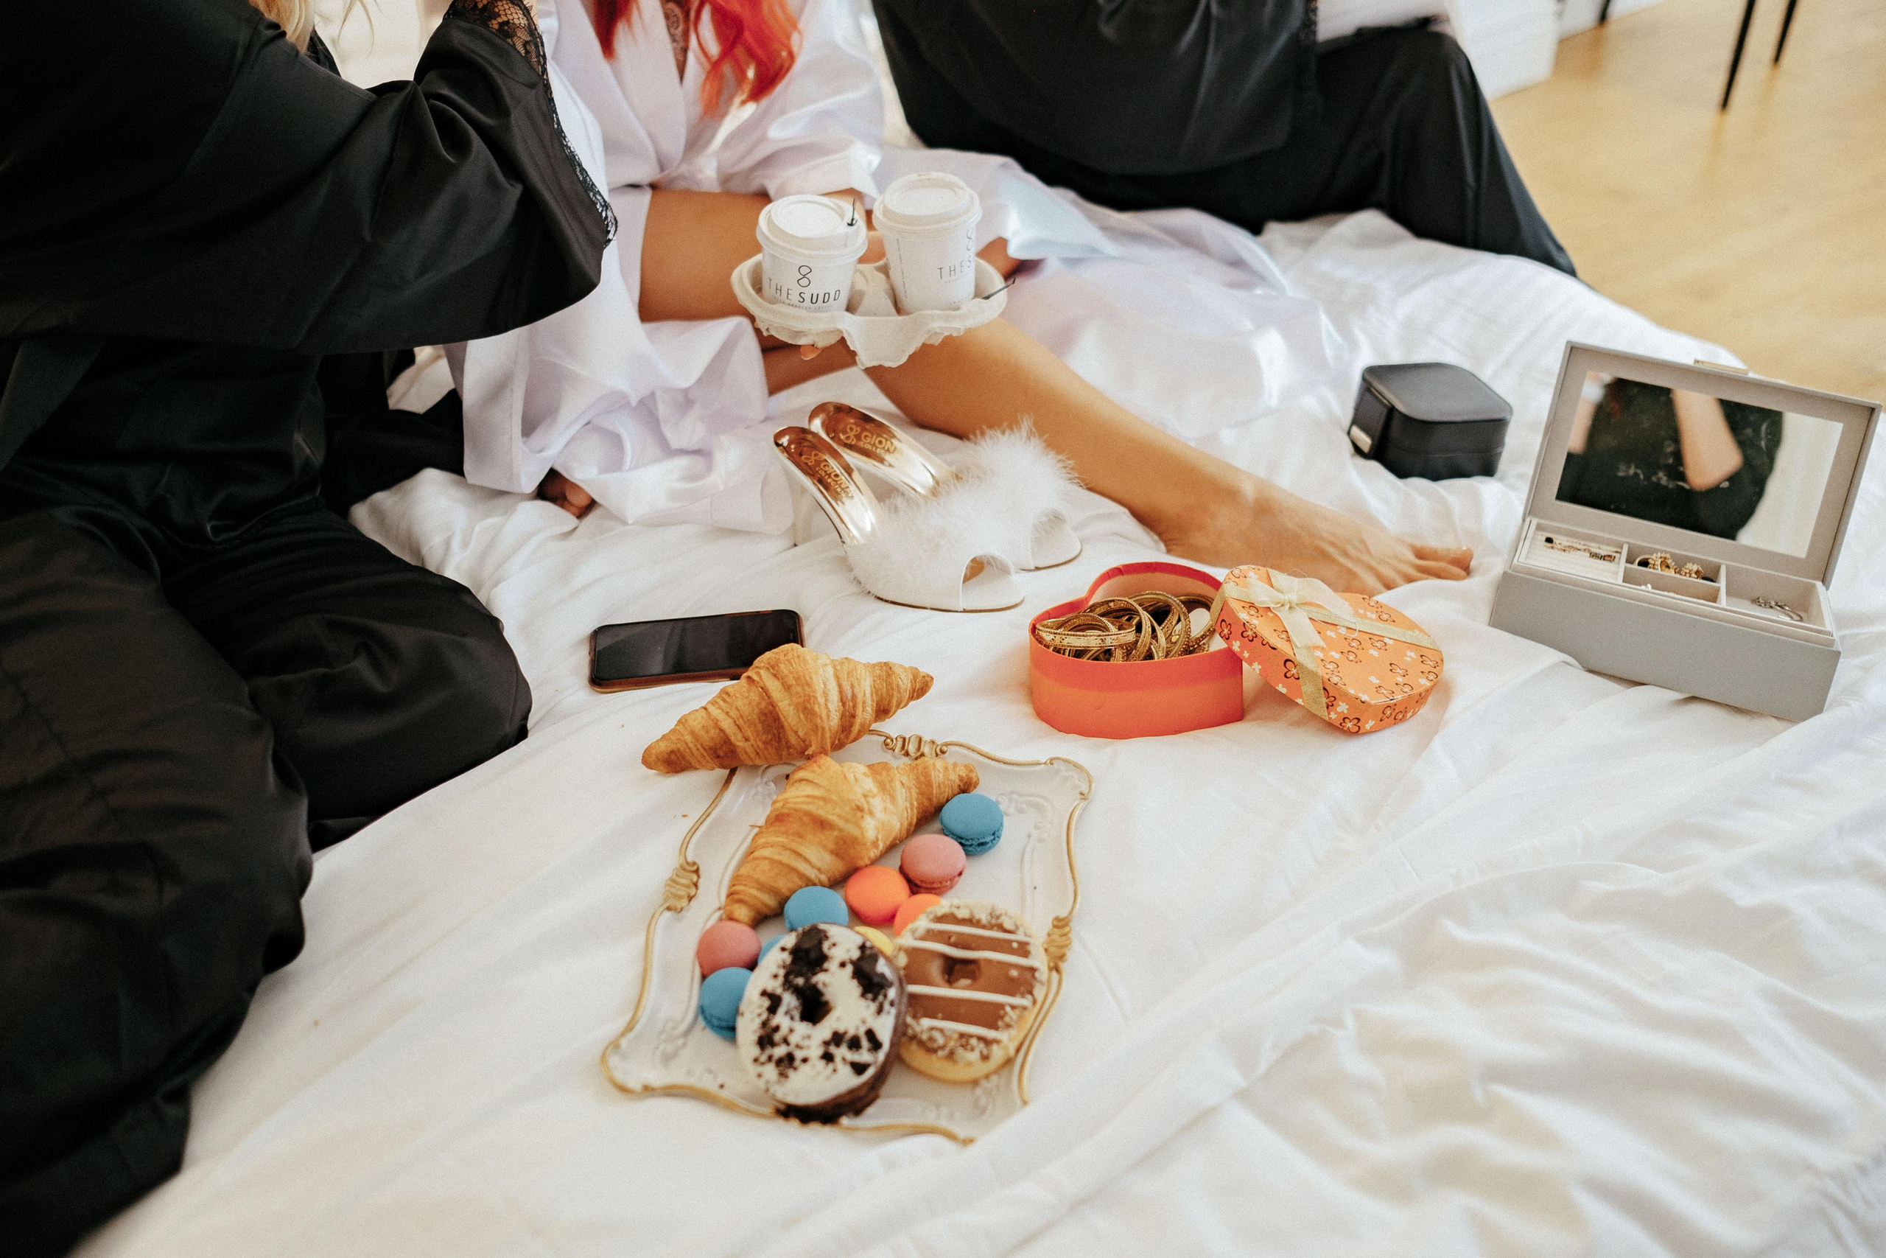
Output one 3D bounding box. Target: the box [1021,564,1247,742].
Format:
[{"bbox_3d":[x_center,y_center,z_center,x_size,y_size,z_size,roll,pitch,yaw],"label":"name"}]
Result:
[{"bbox_3d":[0.136,0.018,1.316,0.141,0.068,0.151,18,38,27],"label":"box"}]

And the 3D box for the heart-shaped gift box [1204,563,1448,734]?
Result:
[{"bbox_3d":[0.276,0.017,1.282,0.170,0.035,0.157,15,31,-13],"label":"heart-shaped gift box"}]

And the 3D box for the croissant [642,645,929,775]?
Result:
[{"bbox_3d":[-0.103,0.052,1.243,0.208,0.066,0.091,-13,36,-21],"label":"croissant"}]

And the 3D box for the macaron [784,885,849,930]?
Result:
[{"bbox_3d":[-0.077,0.174,1.117,0.039,0.020,0.039,1,35,0],"label":"macaron"}]

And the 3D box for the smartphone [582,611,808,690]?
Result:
[{"bbox_3d":[-0.181,0.017,1.360,0.160,0.011,0.080,-5,34,-10],"label":"smartphone"}]

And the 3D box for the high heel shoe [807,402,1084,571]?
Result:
[{"bbox_3d":[0.001,-0.119,1.486,0.218,0.108,0.089,11,35,17],"label":"high heel shoe"}]

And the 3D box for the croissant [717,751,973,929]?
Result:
[{"bbox_3d":[-0.058,0.125,1.147,0.198,0.061,0.102,-24,42,-31],"label":"croissant"}]

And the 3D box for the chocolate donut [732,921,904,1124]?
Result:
[{"bbox_3d":[-0.065,0.213,0.990,0.099,0.036,0.099,-9,55,14],"label":"chocolate donut"}]

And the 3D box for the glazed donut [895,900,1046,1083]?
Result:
[{"bbox_3d":[0.013,0.203,1.032,0.094,0.036,0.094,0,46,0],"label":"glazed donut"}]

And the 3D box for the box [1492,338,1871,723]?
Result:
[{"bbox_3d":[0.582,-0.086,1.433,0.240,0.204,0.207,15,23,17],"label":"box"}]

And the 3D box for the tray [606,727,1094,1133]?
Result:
[{"bbox_3d":[-0.043,0.179,1.109,0.241,0.028,0.323,6,36,6],"label":"tray"}]

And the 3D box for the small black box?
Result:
[{"bbox_3d":[0.420,-0.180,1.590,0.113,0.055,0.113,-4,33,-18],"label":"small black box"}]

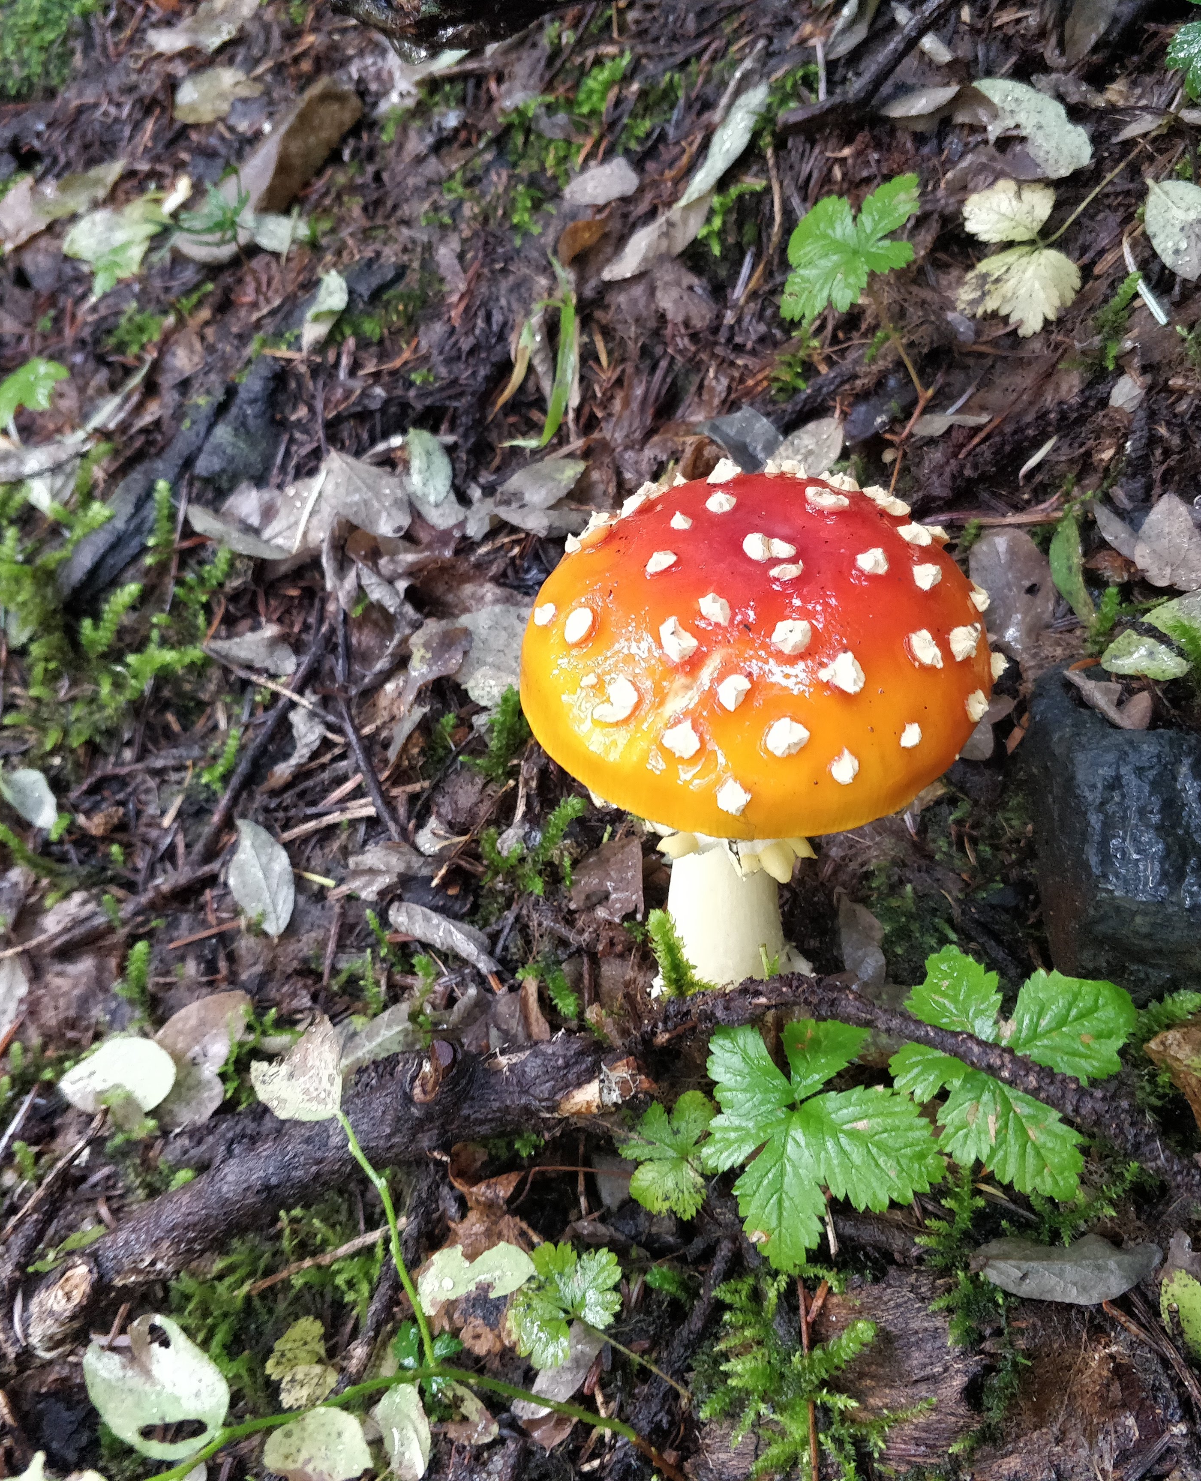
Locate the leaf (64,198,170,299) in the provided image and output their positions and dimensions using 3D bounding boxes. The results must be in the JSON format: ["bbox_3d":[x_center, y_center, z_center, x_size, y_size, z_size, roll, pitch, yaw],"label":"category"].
[{"bbox_3d":[-0.173,-0.174,0.485,0.036,0.009,0.043,-5,66,2],"label":"leaf"}]

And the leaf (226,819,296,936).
[{"bbox_3d":[-0.096,0.038,0.388,0.017,0.007,0.037,-20,66,-5],"label":"leaf"}]

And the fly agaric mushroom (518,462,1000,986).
[{"bbox_3d":[0.040,0.015,0.380,0.120,0.182,0.120,0,45,0],"label":"fly agaric mushroom"}]

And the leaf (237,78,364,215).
[{"bbox_3d":[-0.124,-0.245,0.568,0.031,0.016,0.084,20,65,7],"label":"leaf"}]

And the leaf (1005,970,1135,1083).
[{"bbox_3d":[0.126,0.076,0.366,0.039,0.008,0.031,-23,69,-9],"label":"leaf"}]

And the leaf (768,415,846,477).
[{"bbox_3d":[0.088,-0.118,0.558,0.024,0.010,0.045,29,61,17],"label":"leaf"}]

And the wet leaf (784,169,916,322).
[{"bbox_3d":[0.109,-0.216,0.601,0.062,0.015,0.067,-6,70,1],"label":"wet leaf"}]

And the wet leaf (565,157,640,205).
[{"bbox_3d":[0.001,-0.231,0.567,0.032,0.007,0.021,-25,62,-12],"label":"wet leaf"}]

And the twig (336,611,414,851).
[{"bbox_3d":[-0.077,-0.006,0.442,0.010,0.008,0.093,-17,61,-7],"label":"twig"}]

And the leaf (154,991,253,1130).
[{"bbox_3d":[-0.125,0.101,0.432,0.026,0.008,0.045,13,70,18],"label":"leaf"}]

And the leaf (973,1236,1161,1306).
[{"bbox_3d":[0.119,0.135,0.349,0.047,0.010,0.017,-2,60,2],"label":"leaf"}]

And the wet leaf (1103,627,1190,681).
[{"bbox_3d":[0.158,-0.025,0.394,0.024,0.007,0.014,15,68,11],"label":"wet leaf"}]

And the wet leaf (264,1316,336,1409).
[{"bbox_3d":[-0.072,0.150,0.331,0.017,0.009,0.020,-3,71,2],"label":"wet leaf"}]

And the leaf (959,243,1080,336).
[{"bbox_3d":[0.189,-0.200,0.608,0.047,0.010,0.060,17,59,11],"label":"leaf"}]

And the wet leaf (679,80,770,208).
[{"bbox_3d":[0.046,-0.213,0.487,0.012,0.008,0.068,26,70,15],"label":"wet leaf"}]

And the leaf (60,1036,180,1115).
[{"bbox_3d":[-0.153,0.106,0.433,0.041,0.008,0.023,-10,64,8],"label":"leaf"}]

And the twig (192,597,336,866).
[{"bbox_3d":[-0.119,-0.003,0.478,0.007,0.007,0.106,16,71,19],"label":"twig"}]

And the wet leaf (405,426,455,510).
[{"bbox_3d":[-0.063,-0.101,0.506,0.017,0.008,0.039,-21,63,3],"label":"wet leaf"}]

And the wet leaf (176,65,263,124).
[{"bbox_3d":[-0.171,-0.286,0.607,0.041,0.008,0.037,-23,62,-10],"label":"wet leaf"}]

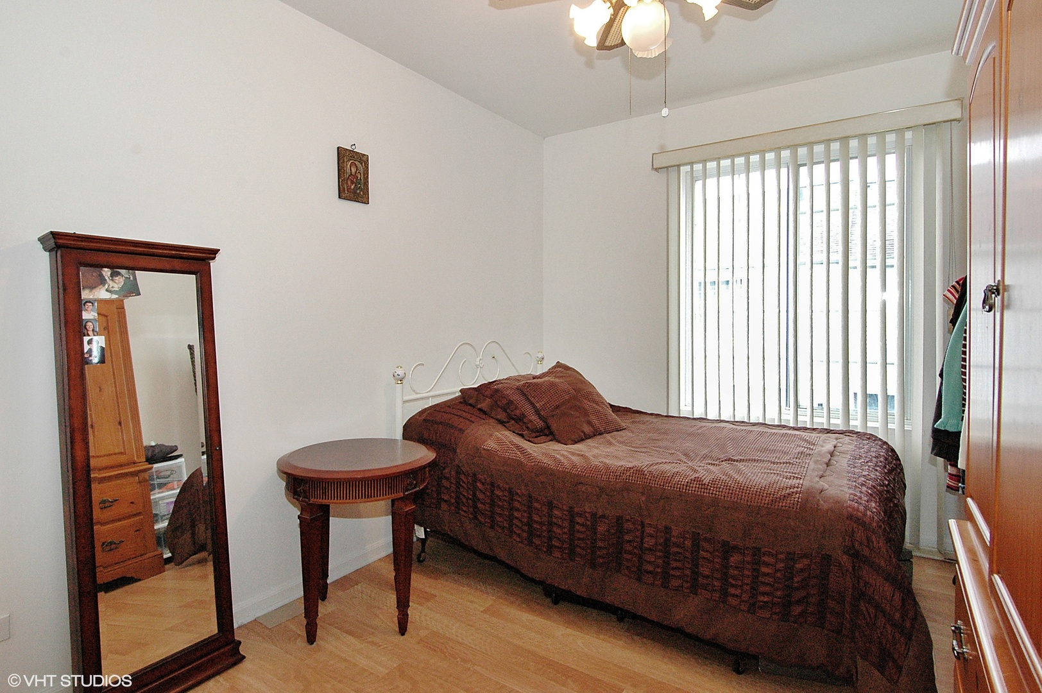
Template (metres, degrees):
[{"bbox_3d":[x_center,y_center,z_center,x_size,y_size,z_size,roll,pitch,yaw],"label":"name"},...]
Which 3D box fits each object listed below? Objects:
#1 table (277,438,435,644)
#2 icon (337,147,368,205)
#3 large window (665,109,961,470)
[{"bbox_3d":[-0.645,0.764,2.099,0.588,0.670,0.588,-1,3,-10],"label":"table"},{"bbox_3d":[-0.779,-0.791,2.426,0.022,0.234,0.168,2,4,35],"label":"icon"},{"bbox_3d":[1.469,-0.065,2.863,1.370,2.060,0.100,2,4,35],"label":"large window"}]

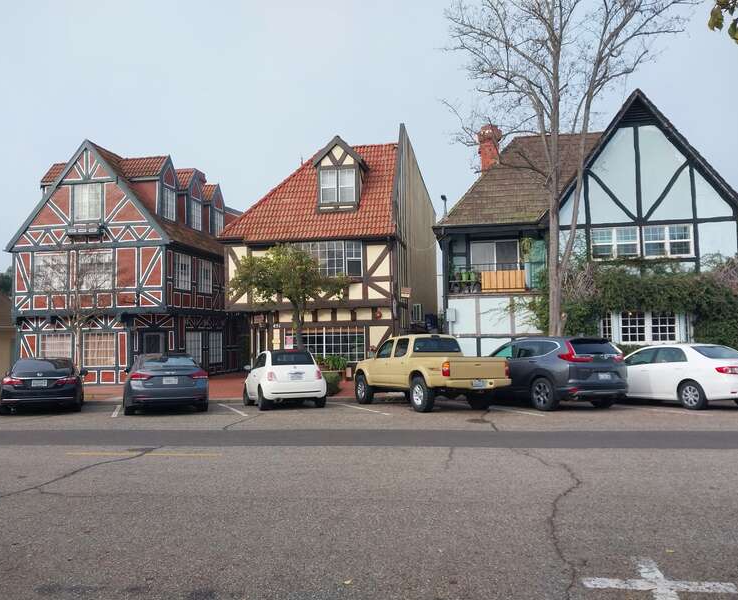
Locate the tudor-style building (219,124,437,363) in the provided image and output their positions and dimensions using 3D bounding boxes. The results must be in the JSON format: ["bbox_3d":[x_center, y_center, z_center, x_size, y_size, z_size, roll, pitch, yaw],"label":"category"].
[{"bbox_3d":[-1.233,-1.809,28.729,7.221,10.441,12.000,-2,-3,10],"label":"tudor-style building"}]

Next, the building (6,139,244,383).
[{"bbox_3d":[-10.084,-1.208,27.437,6.939,9.479,9.000,-1,-3,9],"label":"building"}]

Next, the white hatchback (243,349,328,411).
[{"bbox_3d":[-2.349,2.117,16.316,1.630,1.510,3.550,1,-6,-21],"label":"white hatchback"}]

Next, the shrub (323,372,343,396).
[{"bbox_3d":[-1.197,2.499,17.986,0.780,0.740,0.750,-1,-3,9],"label":"shrub"}]

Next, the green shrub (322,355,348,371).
[{"bbox_3d":[-1.263,2.289,22.005,0.980,0.620,0.750,-1,-3,9],"label":"green shrub"}]

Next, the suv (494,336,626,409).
[{"bbox_3d":[4.286,1.812,15.257,1.855,1.685,4.590,1,-6,-23],"label":"suv"}]

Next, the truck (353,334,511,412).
[{"bbox_3d":[1.336,1.830,15.483,1.780,1.790,5.150,2,-6,-27],"label":"truck"}]

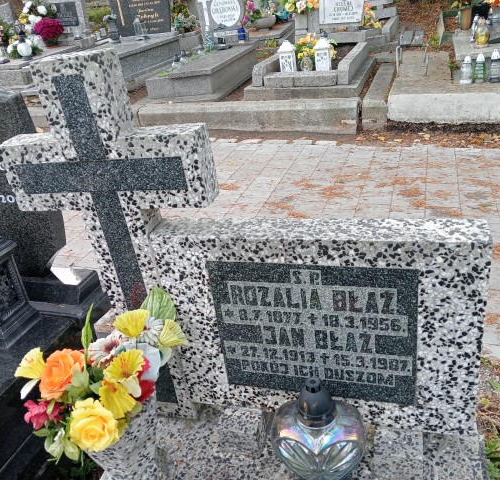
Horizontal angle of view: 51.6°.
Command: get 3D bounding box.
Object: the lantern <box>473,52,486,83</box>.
[{"bbox_3d":[2.142,-1.603,4.800,0.115,0.265,0.115,2,29,18],"label":"lantern"}]

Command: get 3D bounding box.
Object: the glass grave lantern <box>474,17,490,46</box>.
[{"bbox_3d":[2.308,-2.079,5.150,0.145,0.285,0.145,2,29,18],"label":"glass grave lantern"}]

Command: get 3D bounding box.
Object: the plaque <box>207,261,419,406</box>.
[{"bbox_3d":[0.134,0.195,1.101,0.426,0.334,0.020,1,27,19],"label":"plaque"}]

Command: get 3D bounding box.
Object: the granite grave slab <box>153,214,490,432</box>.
[{"bbox_3d":[0.160,0.204,1.239,0.730,0.519,0.089,1,29,18],"label":"granite grave slab"}]

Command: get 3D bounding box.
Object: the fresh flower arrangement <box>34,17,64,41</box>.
[{"bbox_3d":[-2.879,-3.008,7.400,0.360,0.330,0.360,2,27,18],"label":"fresh flower arrangement"}]

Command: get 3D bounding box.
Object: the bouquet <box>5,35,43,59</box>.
[{"bbox_3d":[-2.933,-2.511,6.720,0.400,0.240,0.280,2,27,18],"label":"bouquet"}]

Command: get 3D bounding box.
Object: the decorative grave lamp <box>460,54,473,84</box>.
[{"bbox_3d":[2.012,-1.584,4.800,0.120,0.265,0.120,2,29,18],"label":"decorative grave lamp"}]

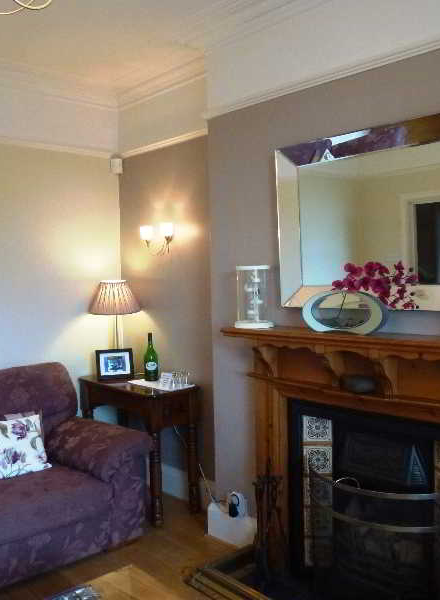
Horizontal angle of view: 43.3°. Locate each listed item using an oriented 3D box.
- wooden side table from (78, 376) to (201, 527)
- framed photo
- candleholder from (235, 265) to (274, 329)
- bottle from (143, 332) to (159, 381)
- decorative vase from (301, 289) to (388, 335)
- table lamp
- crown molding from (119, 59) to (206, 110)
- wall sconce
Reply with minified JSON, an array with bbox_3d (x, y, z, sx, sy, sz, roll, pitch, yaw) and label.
[{"bbox_3d":[-0.529,0.945,3.647,0.799,0.795,0.384,1,3,44],"label":"wooden side table"},{"bbox_3d":[-0.713,0.447,3.812,0.236,0.205,0.030,-2,-10,-12],"label":"framed photo"},{"bbox_3d":[0.175,-0.012,2.809,0.200,0.312,0.200,-1,2,0],"label":"candleholder"},{"bbox_3d":[-0.465,0.383,3.736,0.088,0.318,0.088,-1,2,0],"label":"bottle"},{"bbox_3d":[0.549,0.058,2.446,0.405,0.182,0.085,1,3,44],"label":"decorative vase"},{"bbox_3d":[-0.734,0.208,3.867,0.360,0.670,0.360,1,3,44],"label":"table lamp"},{"bbox_3d":[-0.410,-1.444,3.718,1.060,0.100,0.100,1,3,44],"label":"crown molding"},{"bbox_3d":[-0.421,-0.407,3.735,0.290,0.210,0.150,1,3,44],"label":"wall sconce"}]

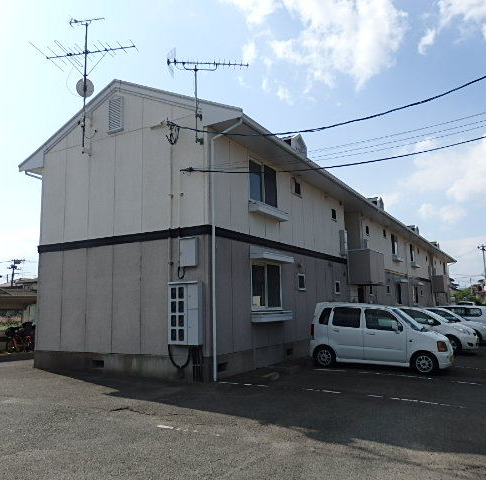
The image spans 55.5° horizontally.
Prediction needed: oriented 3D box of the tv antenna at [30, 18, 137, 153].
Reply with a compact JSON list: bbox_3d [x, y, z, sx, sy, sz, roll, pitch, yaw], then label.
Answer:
[{"bbox_3d":[-4.101,-4.205,12.367,2.600,3.750,1.620,-3,-8,11],"label":"tv antenna"}]

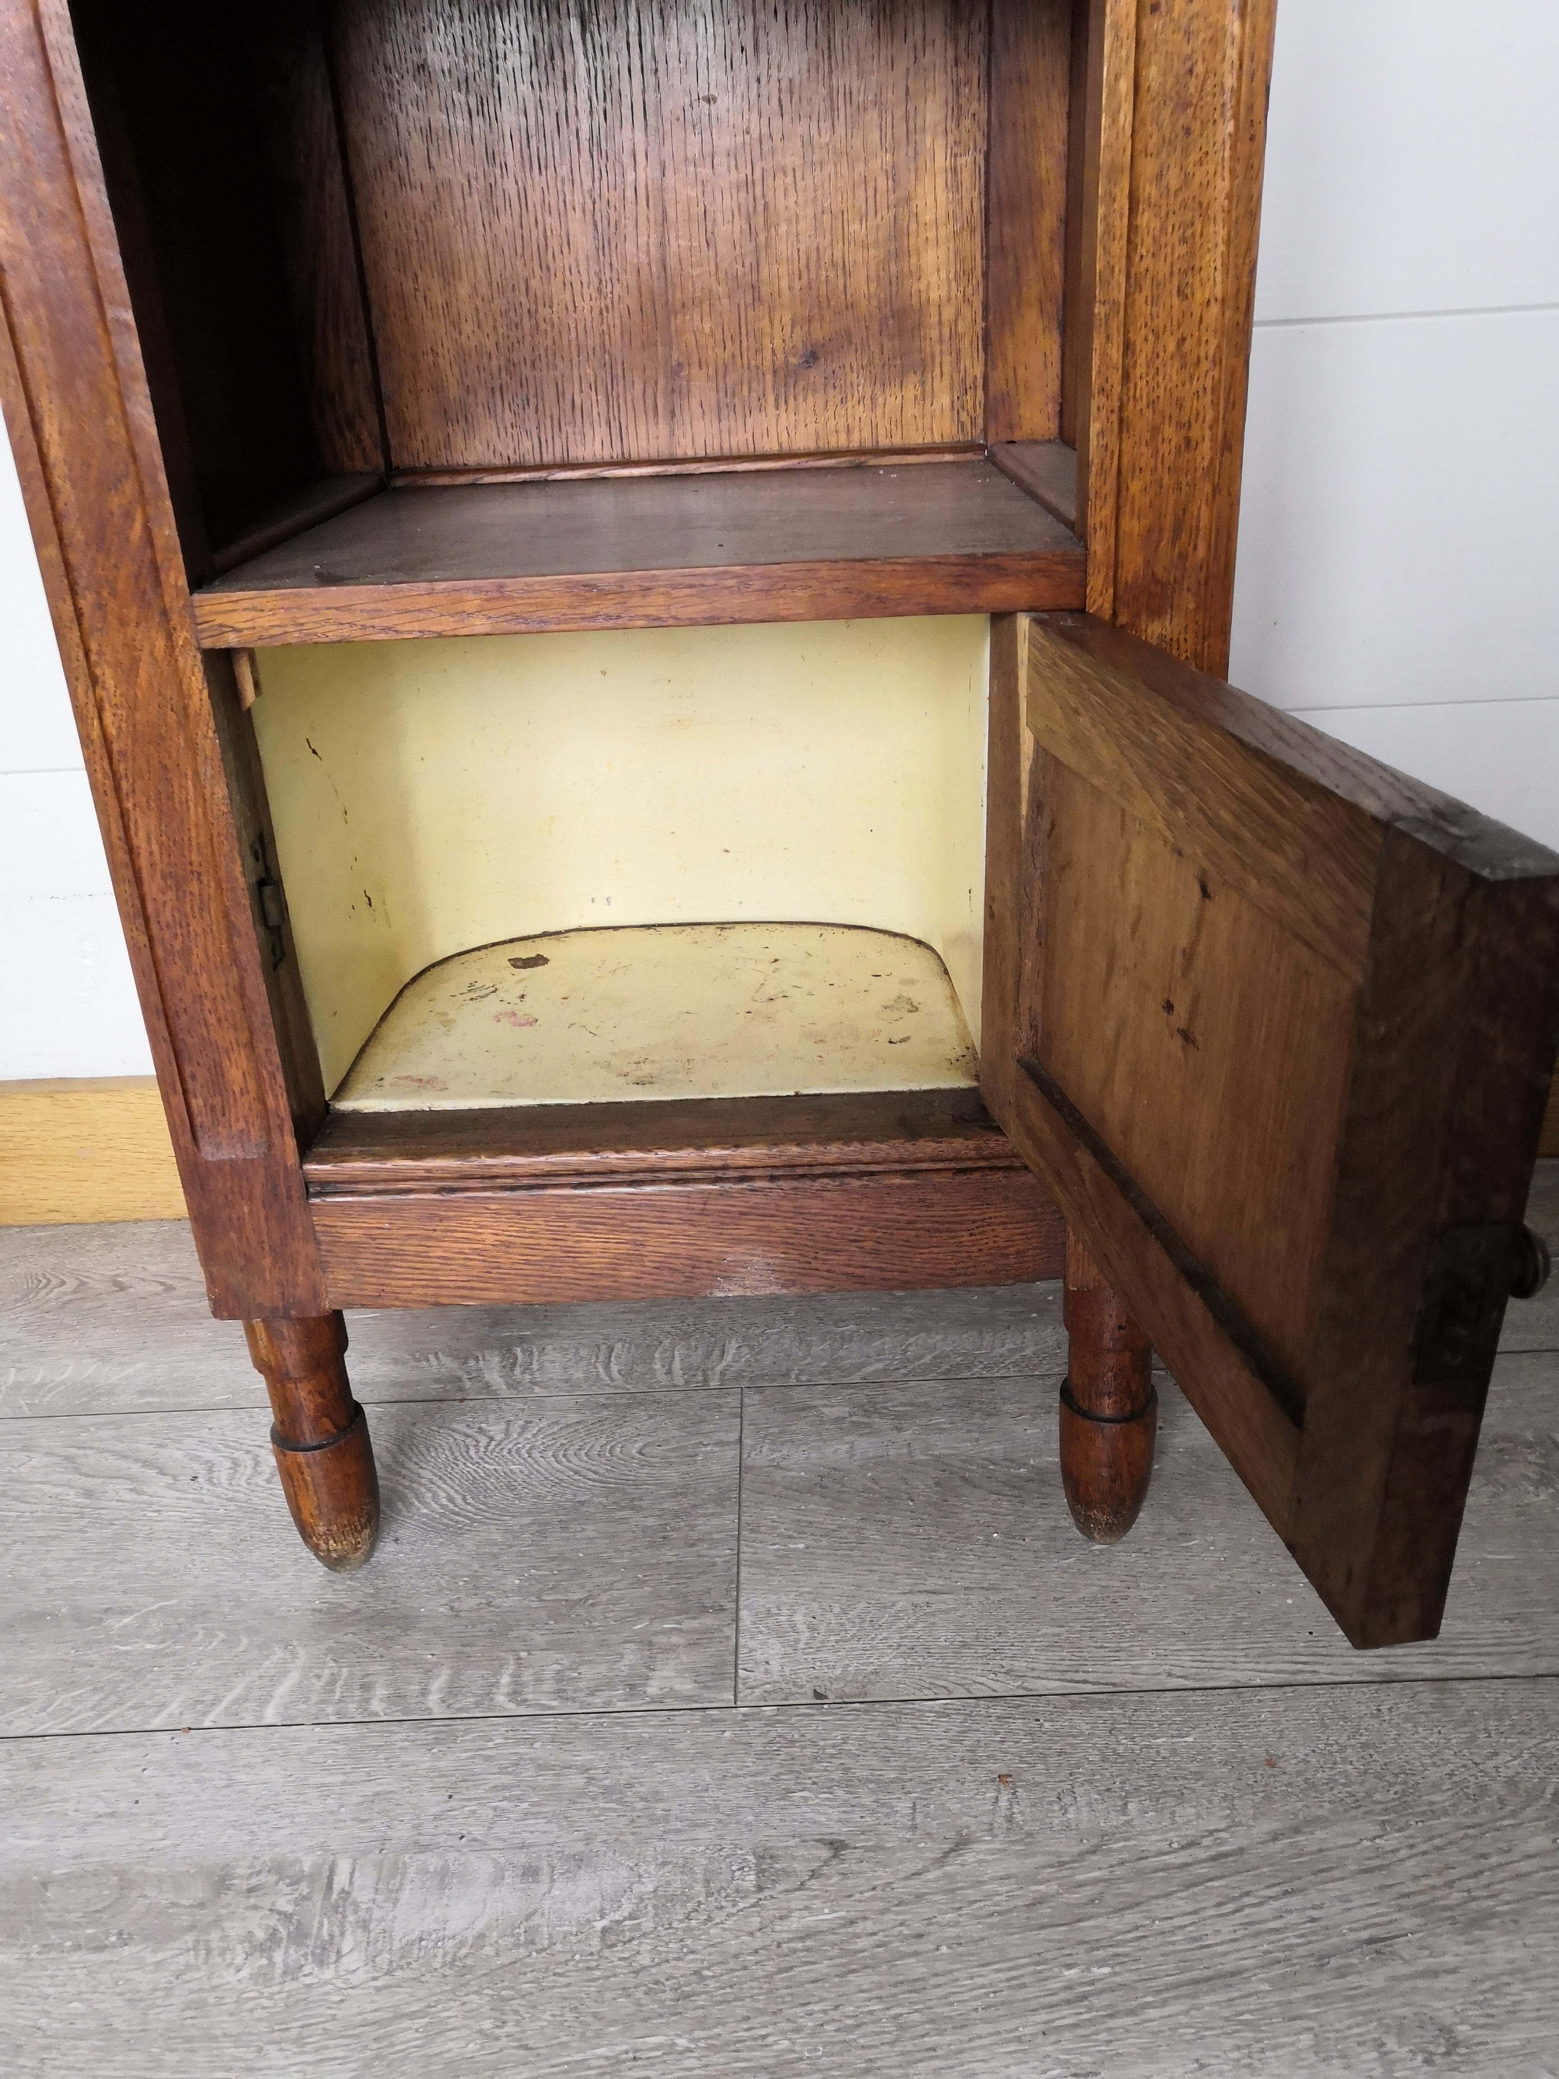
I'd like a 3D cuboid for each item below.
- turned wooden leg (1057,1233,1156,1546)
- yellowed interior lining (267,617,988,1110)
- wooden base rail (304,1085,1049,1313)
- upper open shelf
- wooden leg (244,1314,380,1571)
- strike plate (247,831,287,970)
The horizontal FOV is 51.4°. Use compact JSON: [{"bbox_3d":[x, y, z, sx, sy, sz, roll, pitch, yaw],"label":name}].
[{"bbox_3d":[0.138,0.147,0.680,0.038,0.147,0.038,-3,25,1],"label":"turned wooden leg"},{"bbox_3d":[-0.053,-0.104,0.692,0.262,0.190,0.187,-3,25,1],"label":"yellowed interior lining"},{"bbox_3d":[-0.034,0.060,0.640,0.287,0.067,0.046,-3,25,1],"label":"wooden base rail"},{"bbox_3d":[-0.046,-0.201,0.651,0.287,0.018,0.287,-3,25,1],"label":"upper open shelf"},{"bbox_3d":[-0.196,0.164,0.687,0.038,0.141,0.038,-3,25,1],"label":"wooden leg"},{"bbox_3d":[-0.183,-0.050,0.584,0.004,0.050,0.019,-3,25,1],"label":"strike plate"}]

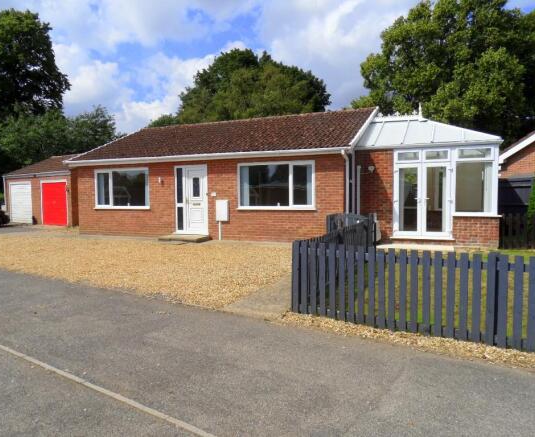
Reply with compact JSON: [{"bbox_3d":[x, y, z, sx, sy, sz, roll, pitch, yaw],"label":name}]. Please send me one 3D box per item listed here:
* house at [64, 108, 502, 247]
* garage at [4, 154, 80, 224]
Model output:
[{"bbox_3d":[0.743,-1.645,14.823,13.200,4.200,7.980,1,4,23],"label":"house"},{"bbox_3d":[-9.689,-1.627,21.512,6.050,3.600,5.350,2,4,33],"label":"garage"}]

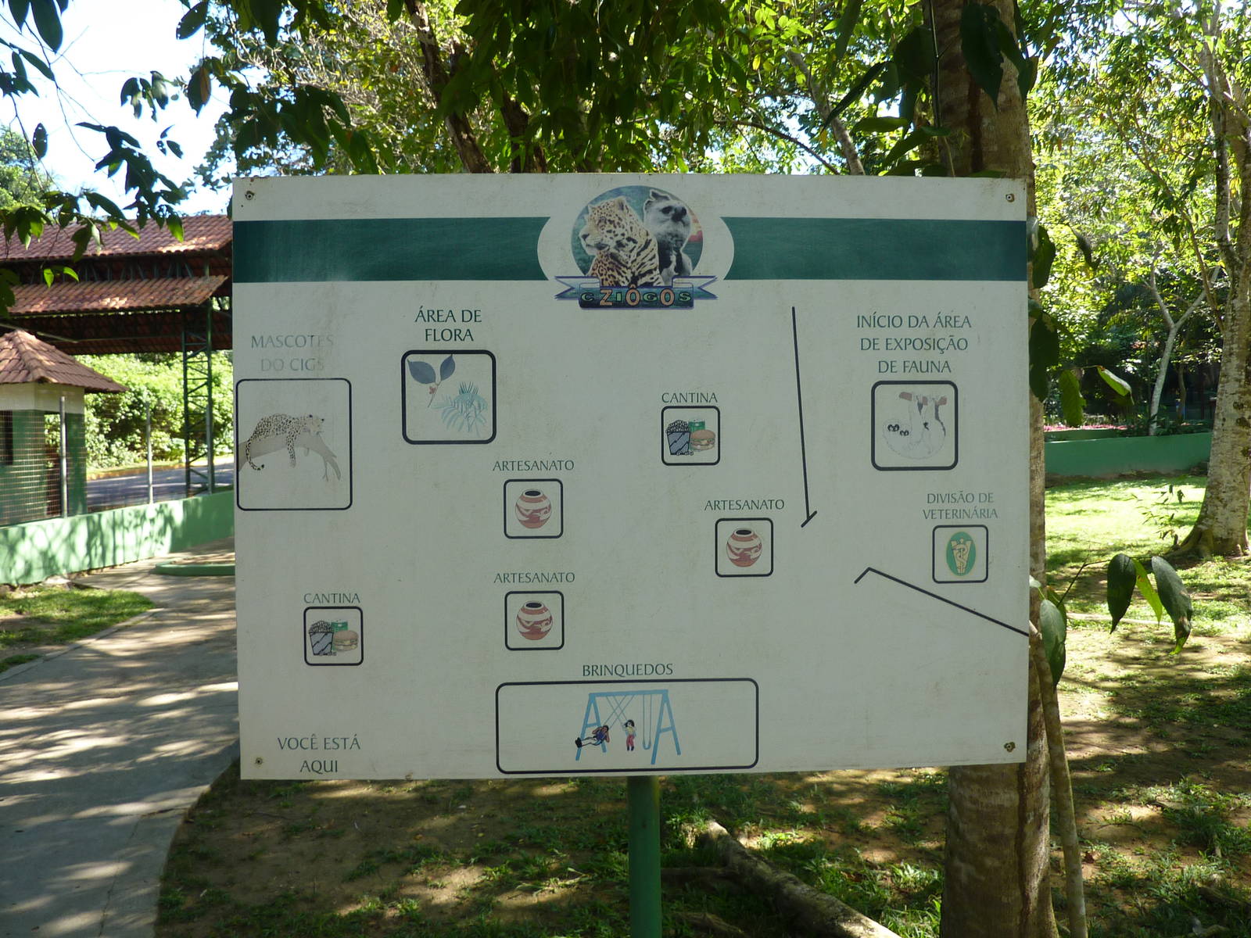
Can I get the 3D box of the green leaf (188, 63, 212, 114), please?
[{"bbox_3d":[-1.365,-1.216,2.900,0.075,0.165,0.035,5,2,-12],"label":"green leaf"}]

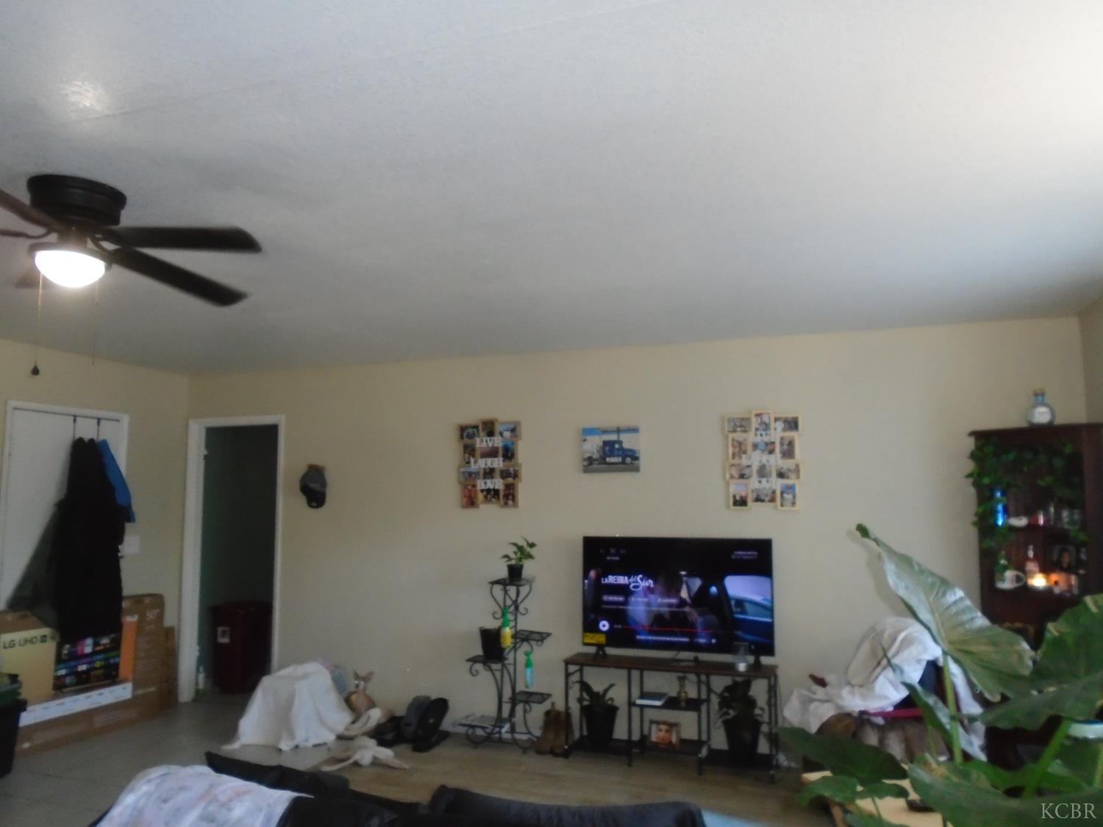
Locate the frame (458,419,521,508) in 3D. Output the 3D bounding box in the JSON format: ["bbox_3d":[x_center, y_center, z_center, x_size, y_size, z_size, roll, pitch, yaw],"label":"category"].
[{"bbox_3d":[-0.408,0.333,5.495,0.450,0.590,0.030,-2,-6,19],"label":"frame"}]

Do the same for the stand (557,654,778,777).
[{"bbox_3d":[0.693,1.732,4.801,1.200,0.550,0.330,-2,-6,21],"label":"stand"}]

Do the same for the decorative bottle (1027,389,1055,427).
[{"bbox_3d":[2.524,-0.031,4.272,0.130,0.190,0.140,3,-7,-26],"label":"decorative bottle"}]

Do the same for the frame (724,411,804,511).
[{"bbox_3d":[1.250,0.282,4.919,0.450,0.590,0.030,-2,-6,19],"label":"frame"}]

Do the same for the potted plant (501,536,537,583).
[{"bbox_3d":[-0.193,0.911,5.200,0.235,0.280,0.220,0,-6,0],"label":"potted plant"}]

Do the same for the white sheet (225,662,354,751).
[{"bbox_3d":[-1.666,1.845,5.290,0.620,0.440,0.520,-2,-6,19],"label":"white sheet"}]

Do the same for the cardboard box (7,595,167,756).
[{"bbox_3d":[-3.043,1.655,5.356,0.150,0.830,1.190,-3,-7,25],"label":"cardboard box"}]

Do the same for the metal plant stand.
[{"bbox_3d":[-0.293,1.541,5.160,0.600,1.010,0.250,-2,-6,19],"label":"metal plant stand"}]

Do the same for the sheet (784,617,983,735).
[{"bbox_3d":[1.698,1.371,4.311,0.930,0.600,0.480,-2,-6,19],"label":"sheet"}]

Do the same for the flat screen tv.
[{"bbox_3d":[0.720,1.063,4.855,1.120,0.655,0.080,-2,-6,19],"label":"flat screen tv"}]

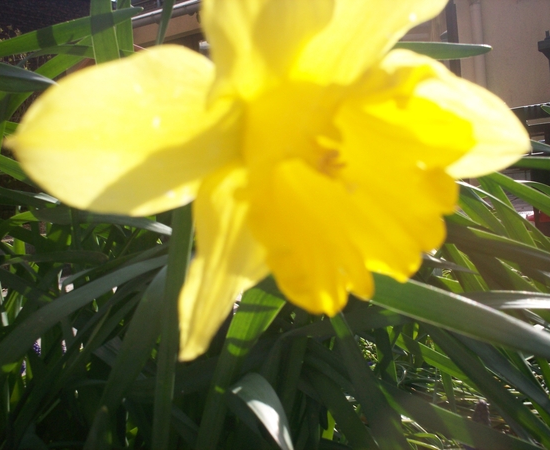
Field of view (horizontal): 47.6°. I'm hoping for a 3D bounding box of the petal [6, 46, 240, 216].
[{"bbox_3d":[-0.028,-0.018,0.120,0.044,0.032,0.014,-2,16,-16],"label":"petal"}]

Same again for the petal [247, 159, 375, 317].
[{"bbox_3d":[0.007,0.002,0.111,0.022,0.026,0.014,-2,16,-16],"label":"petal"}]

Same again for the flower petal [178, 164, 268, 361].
[{"bbox_3d":[-0.011,0.008,0.132,0.018,0.041,0.014,10,12,-19],"label":"flower petal"}]

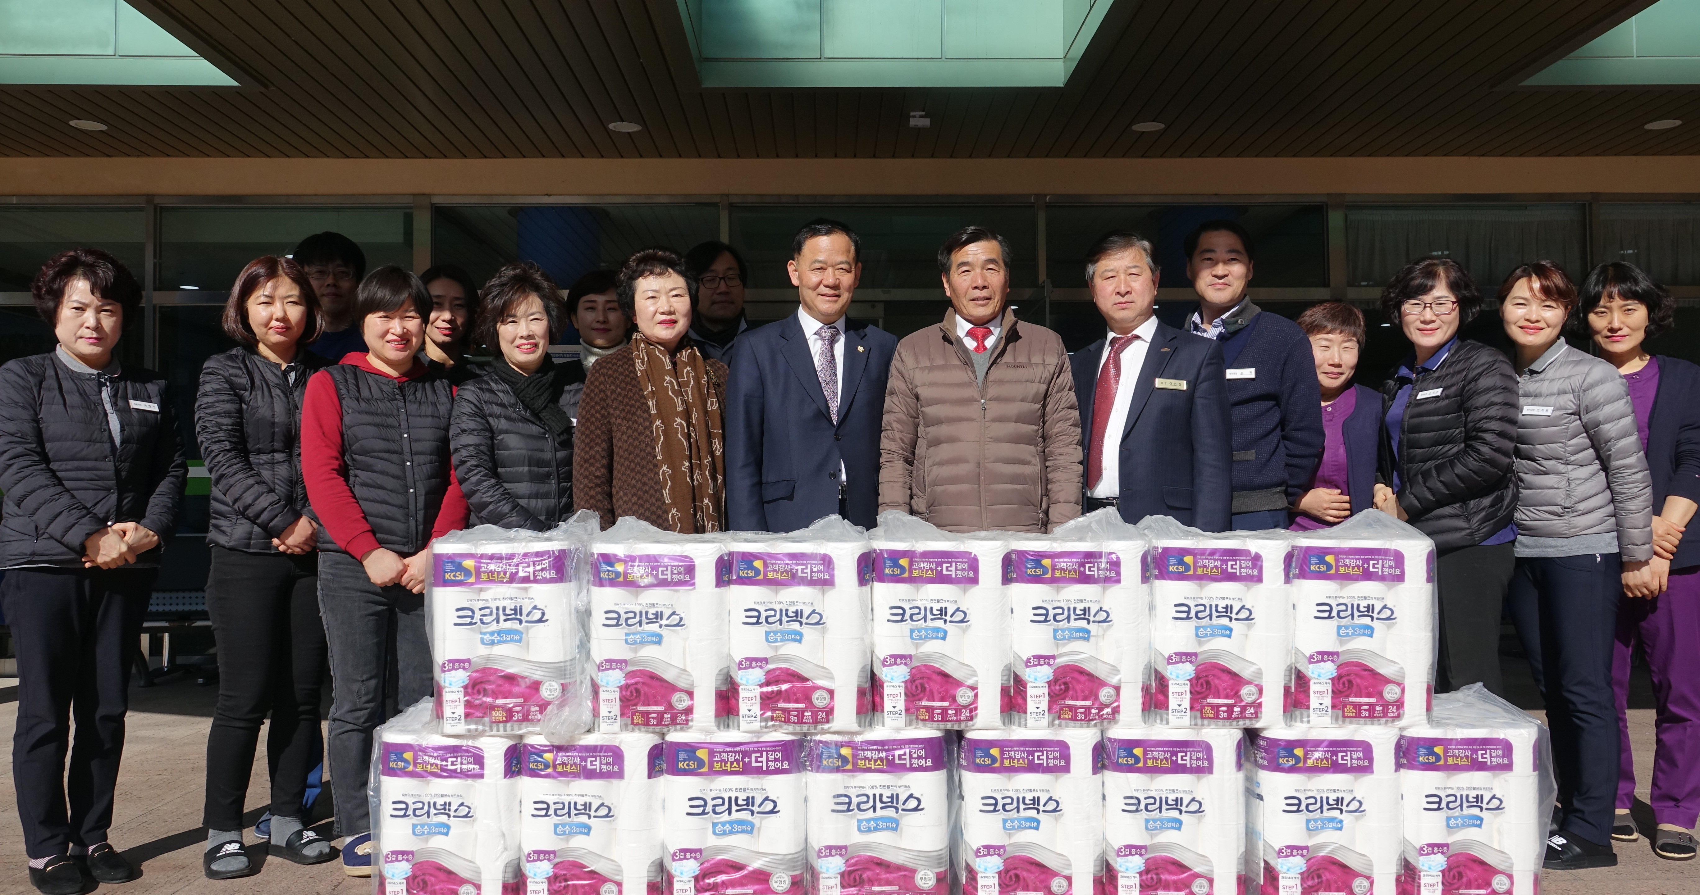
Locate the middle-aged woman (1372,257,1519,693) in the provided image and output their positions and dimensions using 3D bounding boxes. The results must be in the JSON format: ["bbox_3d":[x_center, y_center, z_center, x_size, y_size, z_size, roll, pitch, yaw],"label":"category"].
[{"bbox_3d":[1.589,0.291,3.371,0.360,1.585,0.460,1,-3,-38],"label":"middle-aged woman"}]

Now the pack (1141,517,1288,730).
[{"bbox_3d":[0.849,0.428,3.046,0.330,0.445,0.230,0,-2,-1],"label":"pack"}]

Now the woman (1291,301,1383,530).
[{"bbox_3d":[1.344,0.341,3.539,0.450,1.500,0.300,-1,-2,20],"label":"woman"}]

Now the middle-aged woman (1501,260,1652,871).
[{"bbox_3d":[1.960,0.294,3.430,0.420,1.602,0.340,-2,-3,38],"label":"middle-aged woman"}]

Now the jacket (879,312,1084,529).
[{"bbox_3d":[0.345,-0.033,3.364,0.530,0.685,0.320,-1,-2,6],"label":"jacket"}]

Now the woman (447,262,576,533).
[{"bbox_3d":[-0.875,0.303,3.351,0.460,1.585,0.320,1,-3,-36],"label":"woman"}]

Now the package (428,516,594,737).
[{"bbox_3d":[-0.799,0.427,3.015,0.350,0.470,0.235,0,-2,-2],"label":"package"}]

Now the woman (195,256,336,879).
[{"bbox_3d":[-1.572,0.301,3.441,0.410,1.639,0.330,1,-3,-28],"label":"woman"}]

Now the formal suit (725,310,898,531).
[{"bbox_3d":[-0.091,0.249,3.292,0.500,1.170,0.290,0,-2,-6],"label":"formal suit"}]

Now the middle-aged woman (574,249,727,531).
[{"bbox_3d":[-0.512,0.294,3.311,0.440,1.628,0.310,0,-3,-16],"label":"middle-aged woman"}]

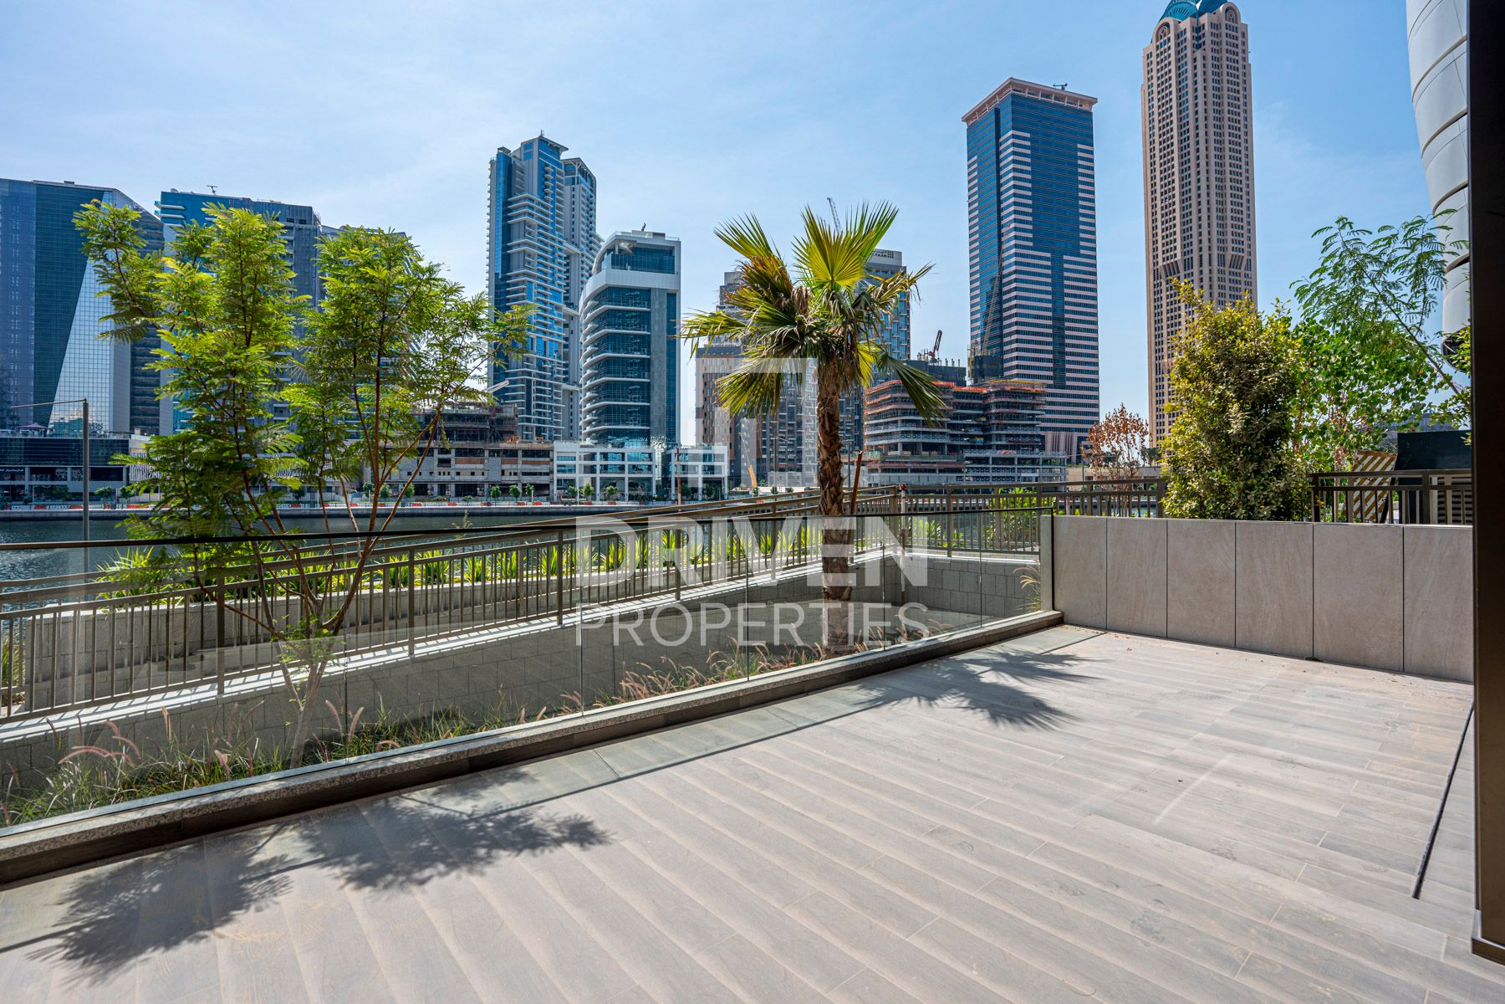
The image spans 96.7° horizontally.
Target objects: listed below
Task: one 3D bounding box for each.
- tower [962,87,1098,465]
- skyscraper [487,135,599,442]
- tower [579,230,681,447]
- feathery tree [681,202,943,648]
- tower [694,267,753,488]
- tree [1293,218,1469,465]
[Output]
[{"bbox_3d":[133.460,-95.410,324.530,48.500,189.630,33.000,0,1,-19],"label":"tower"},{"bbox_3d":[-103.880,-86.220,338.510,26.000,166.300,53.000,0,1,27],"label":"skyscraper"},{"bbox_3d":[-41.560,-44.970,230.810,31.500,82.400,28.000,0,1,-12],"label":"tower"},{"bbox_3d":[0.620,-0.720,6.650,2.550,4.450,2.400,0,1,0],"label":"feathery tree"},{"bbox_3d":[-12.500,-54.500,302.000,28.000,98.000,27.000,0,1,-5],"label":"tower"},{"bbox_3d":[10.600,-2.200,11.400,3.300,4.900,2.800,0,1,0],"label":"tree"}]

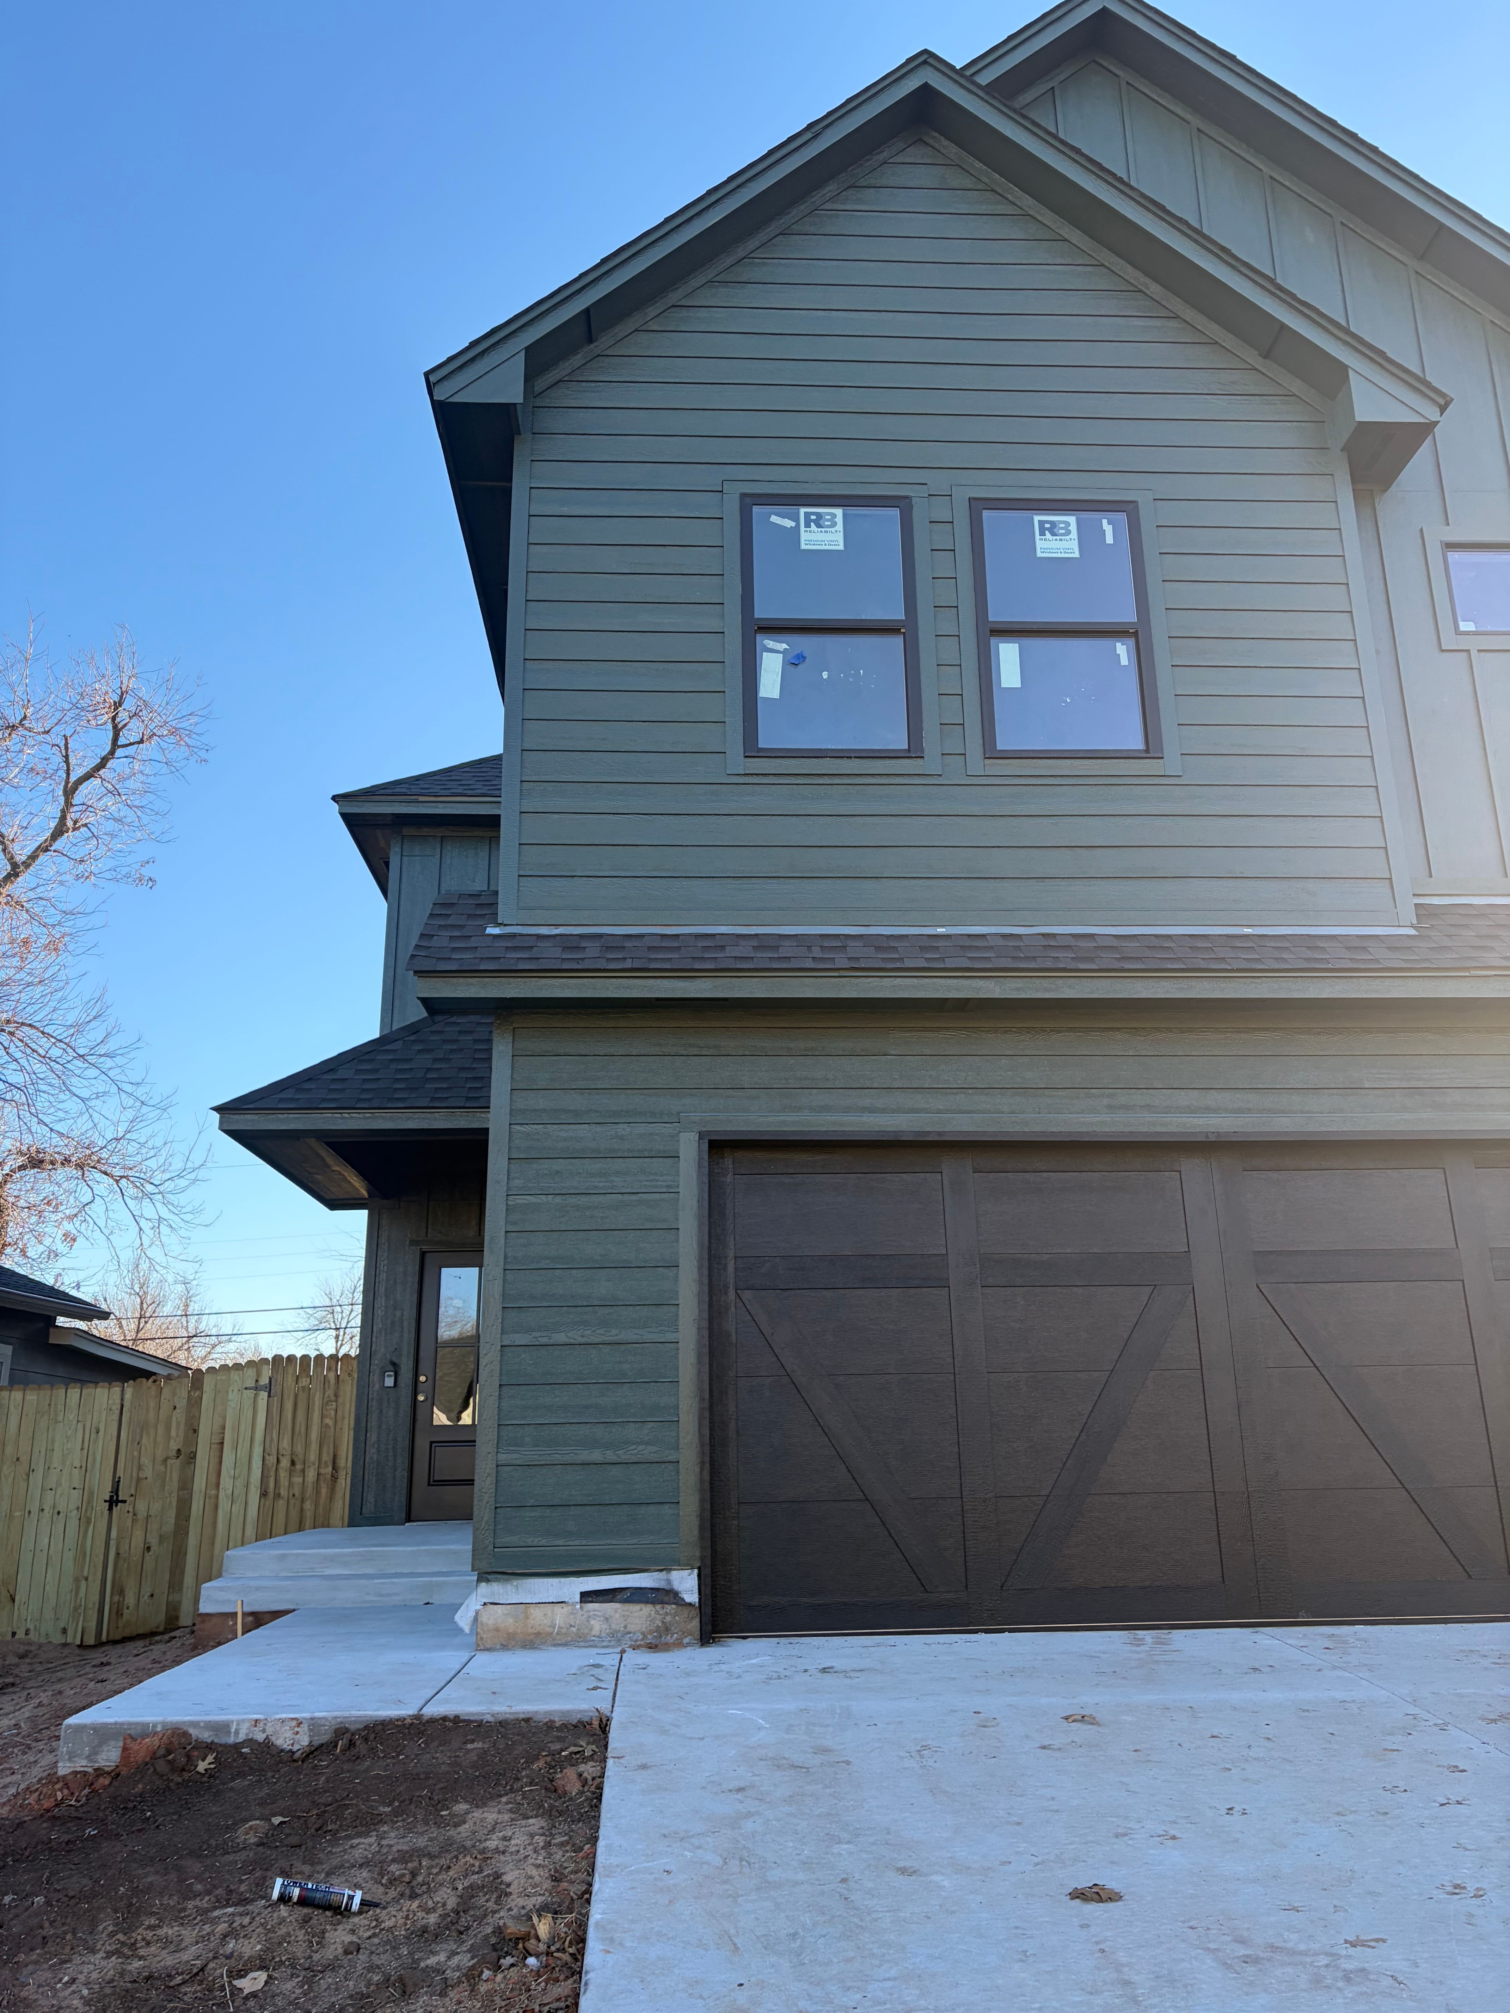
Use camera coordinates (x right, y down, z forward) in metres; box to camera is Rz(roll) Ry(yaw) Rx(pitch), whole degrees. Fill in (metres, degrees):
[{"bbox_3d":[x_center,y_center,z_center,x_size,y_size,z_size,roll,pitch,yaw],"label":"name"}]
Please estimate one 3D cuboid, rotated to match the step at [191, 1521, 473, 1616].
[{"bbox_3d":[-2.264,3.613,9.864,1.735,0.285,3.110,0,-16,-3],"label":"step"}]

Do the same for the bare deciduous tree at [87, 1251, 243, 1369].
[{"bbox_3d":[-16.878,10.252,42.993,4.467,6.472,4.467,0,-16,-3],"label":"bare deciduous tree"}]

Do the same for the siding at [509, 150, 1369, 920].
[{"bbox_3d":[1.023,-2.765,8.310,4.480,4.920,0.100,0,-16,-3],"label":"siding"}]

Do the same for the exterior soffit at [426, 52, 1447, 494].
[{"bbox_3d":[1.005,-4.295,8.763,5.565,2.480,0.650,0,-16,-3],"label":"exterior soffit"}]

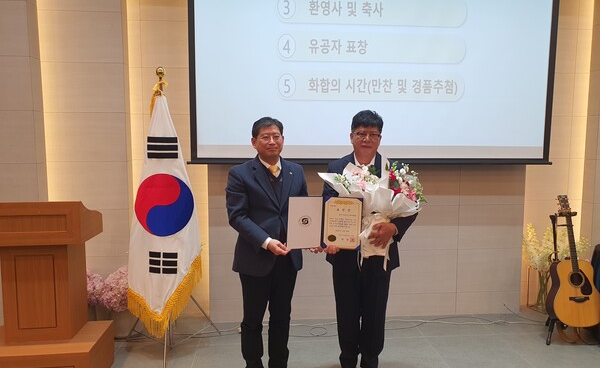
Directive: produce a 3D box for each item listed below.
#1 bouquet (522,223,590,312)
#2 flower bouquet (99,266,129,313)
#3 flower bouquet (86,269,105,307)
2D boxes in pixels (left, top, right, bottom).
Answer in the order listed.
[{"bbox_3d":[2.350,0.770,4.130,0.570,0.780,0.400,-1,5,-4],"label":"bouquet"},{"bbox_3d":[-1.465,0.866,3.700,0.370,0.400,0.370,-1,5,-4],"label":"flower bouquet"},{"bbox_3d":[-1.769,0.874,3.770,0.310,0.340,0.310,-1,5,-4],"label":"flower bouquet"}]

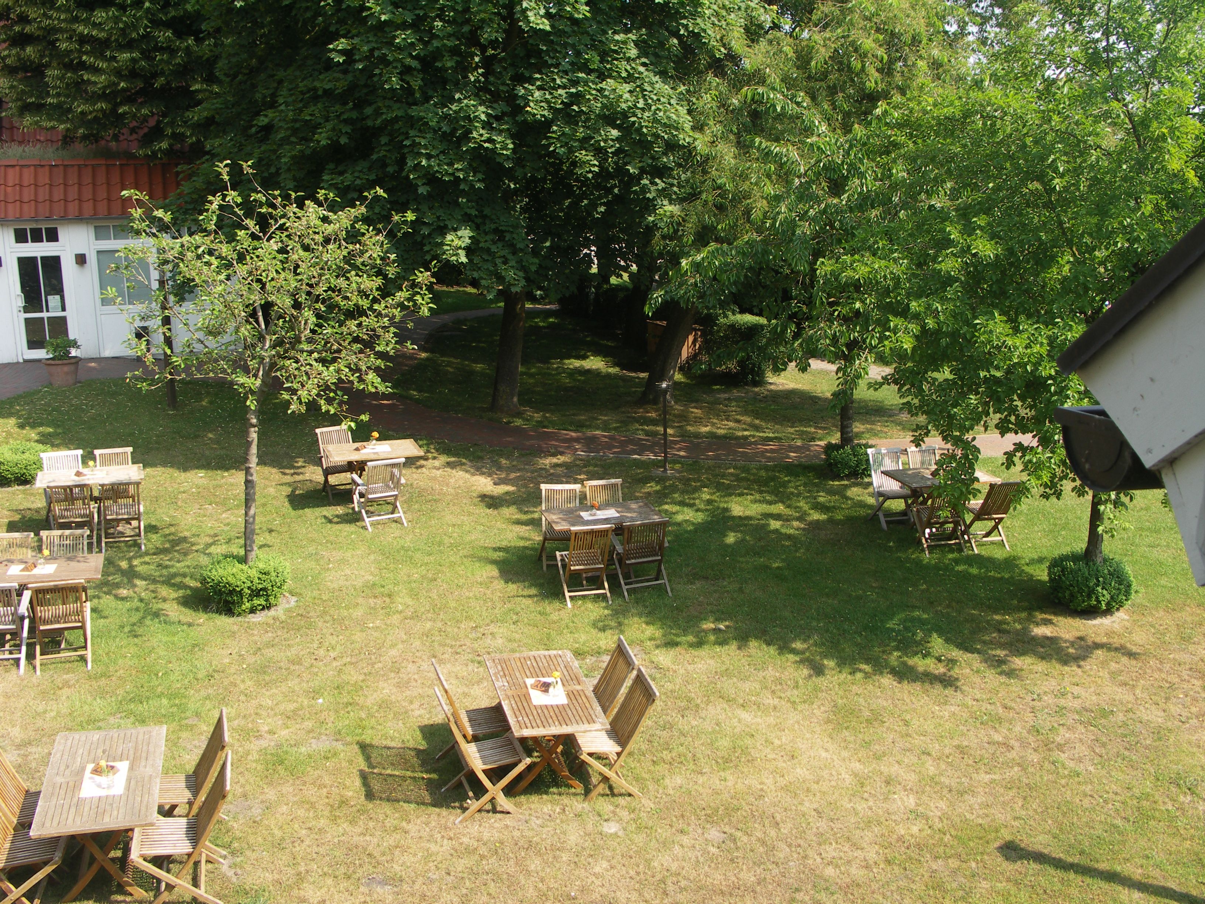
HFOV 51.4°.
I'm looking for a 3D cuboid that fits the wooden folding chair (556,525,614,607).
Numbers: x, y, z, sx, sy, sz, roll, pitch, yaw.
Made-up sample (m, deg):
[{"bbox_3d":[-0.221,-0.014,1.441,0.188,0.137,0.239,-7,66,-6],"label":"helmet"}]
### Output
[{"bbox_3d":[-0.179,1.136,13.305,0.495,0.875,0.604,-3,17,-15],"label":"wooden folding chair"}]

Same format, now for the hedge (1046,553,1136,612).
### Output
[{"bbox_3d":[5.242,1.314,13.335,0.870,0.480,0.870,8,17,22],"label":"hedge"}]

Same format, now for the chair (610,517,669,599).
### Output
[{"bbox_3d":[0.400,1.080,13.508,0.560,0.880,0.610,-4,16,-17],"label":"chair"}]

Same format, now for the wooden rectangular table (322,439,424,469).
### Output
[{"bbox_3d":[-2.923,0.324,16.051,1.179,0.732,0.714,-4,17,-20],"label":"wooden rectangular table"}]

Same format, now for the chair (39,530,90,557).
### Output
[{"bbox_3d":[-5.299,1.290,12.298,0.476,0.888,0.604,-1,17,-10],"label":"chair"}]

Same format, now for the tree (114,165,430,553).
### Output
[{"bbox_3d":[-3.242,-0.603,12.636,3.050,4.500,2.900,-3,17,-14],"label":"tree"}]

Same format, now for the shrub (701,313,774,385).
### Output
[{"bbox_3d":[2.670,-2.045,24.444,1.350,1.200,1.200,1,16,0],"label":"shrub"}]

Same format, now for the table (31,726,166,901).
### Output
[{"bbox_3d":[-3.316,2.508,8.429,0.710,0.745,1.280,-3,16,-15],"label":"table"}]

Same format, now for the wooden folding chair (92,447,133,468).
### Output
[{"bbox_3d":[-6.186,0.468,15.933,0.476,0.888,0.604,-4,18,-18],"label":"wooden folding chair"}]

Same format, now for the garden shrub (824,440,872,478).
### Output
[{"bbox_3d":[3.535,0.076,18.094,0.730,0.490,0.730,2,17,0],"label":"garden shrub"}]

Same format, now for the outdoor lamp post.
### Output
[{"bbox_3d":[0.885,-0.346,17.654,0.247,1.348,0.247,-1,16,1],"label":"outdoor lamp post"}]

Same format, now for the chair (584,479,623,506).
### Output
[{"bbox_3d":[0.077,0.824,14.238,0.476,0.888,0.604,-3,18,-16],"label":"chair"}]

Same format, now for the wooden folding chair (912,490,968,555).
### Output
[{"bbox_3d":[4.092,0.754,15.070,0.485,0.875,0.604,-1,17,-11],"label":"wooden folding chair"}]

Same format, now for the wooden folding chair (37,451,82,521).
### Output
[{"bbox_3d":[-6.753,0.489,15.782,0.560,0.880,0.610,-7,17,-26],"label":"wooden folding chair"}]

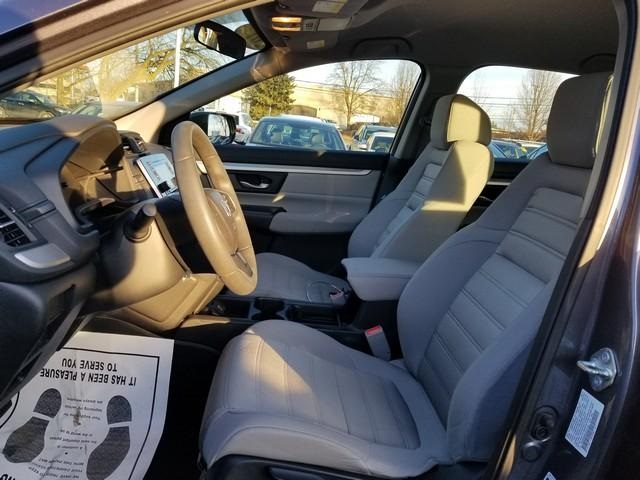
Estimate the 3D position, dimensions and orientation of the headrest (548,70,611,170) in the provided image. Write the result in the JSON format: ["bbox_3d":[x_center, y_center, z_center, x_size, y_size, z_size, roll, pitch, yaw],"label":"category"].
[{"bbox_3d":[0.546,-0.222,0.936,0.135,0.190,0.255,6,13,-4],"label":"headrest"}]

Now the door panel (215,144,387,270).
[{"bbox_3d":[-0.202,-0.104,2.035,0.900,0.600,0.130,6,13,-4],"label":"door panel"}]

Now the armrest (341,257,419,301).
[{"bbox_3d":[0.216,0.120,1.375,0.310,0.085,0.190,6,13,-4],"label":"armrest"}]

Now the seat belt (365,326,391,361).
[{"bbox_3d":[0.163,0.279,1.288,0.048,0.105,0.032,-19,13,2],"label":"seat belt"}]

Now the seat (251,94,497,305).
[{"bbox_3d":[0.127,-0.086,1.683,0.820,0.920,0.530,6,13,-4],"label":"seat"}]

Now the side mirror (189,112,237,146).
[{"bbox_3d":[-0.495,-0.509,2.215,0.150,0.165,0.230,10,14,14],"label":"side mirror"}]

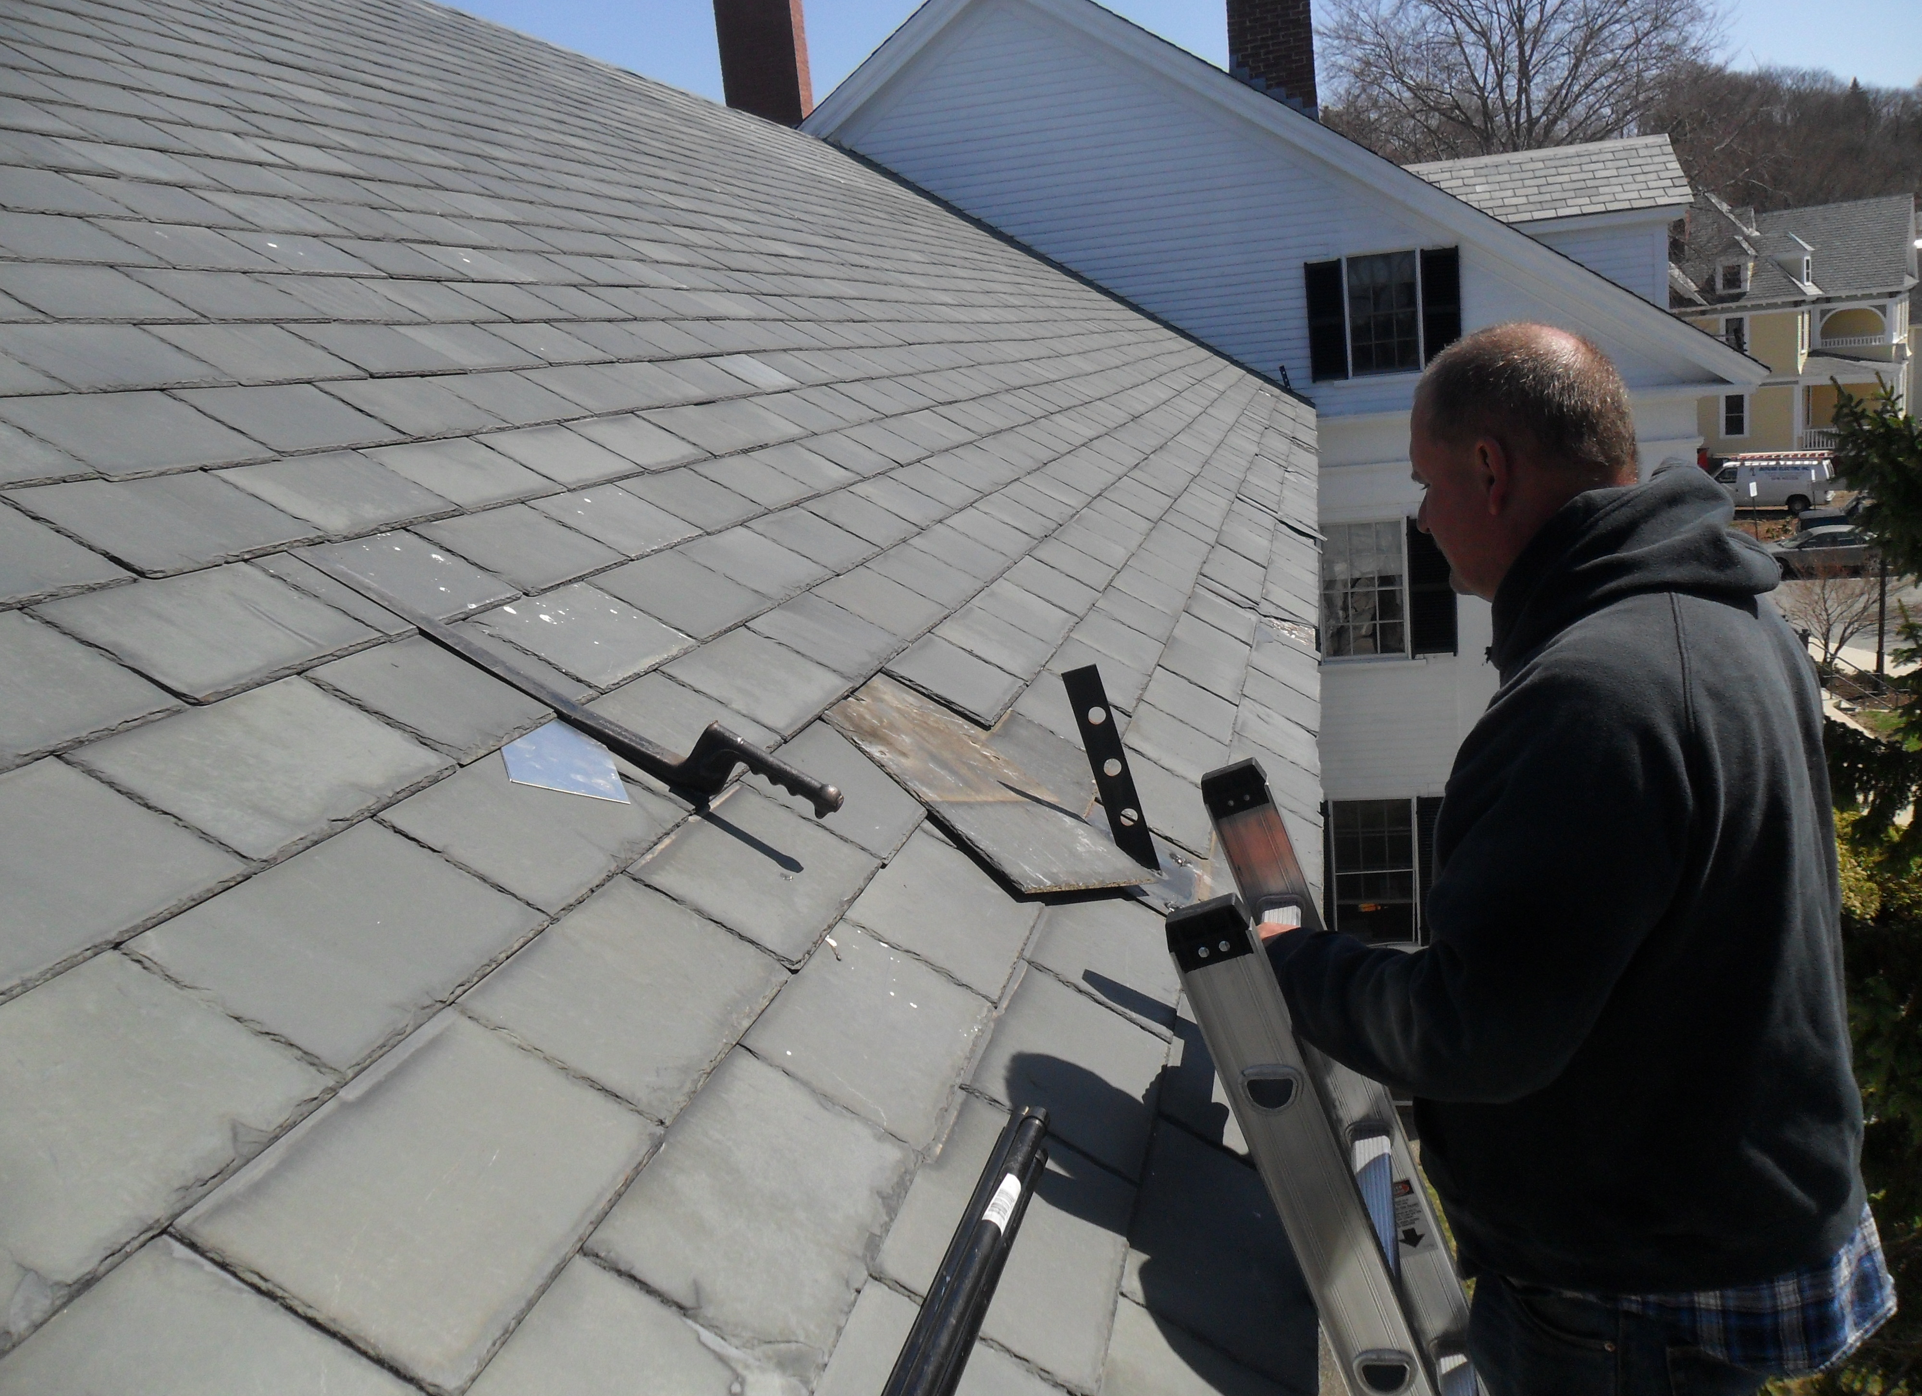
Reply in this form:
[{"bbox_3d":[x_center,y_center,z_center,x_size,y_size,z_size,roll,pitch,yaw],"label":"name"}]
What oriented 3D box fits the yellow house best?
[{"bbox_3d":[39.061,-17.671,71.426,13.000,12.700,10.500,5,17,42],"label":"yellow house"}]

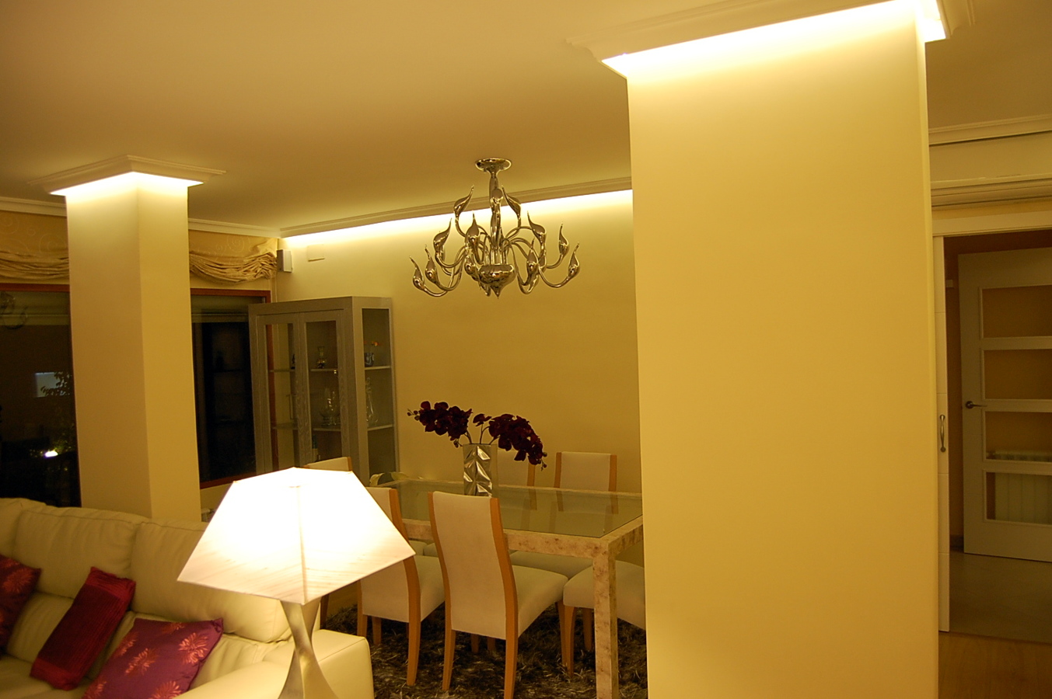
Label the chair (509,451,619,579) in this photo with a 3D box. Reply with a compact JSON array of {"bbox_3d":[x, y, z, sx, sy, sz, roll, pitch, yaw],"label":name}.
[{"bbox_3d":[0.221,1.070,4.265,0.450,0.930,0.540,-1,2,32],"label":"chair"}]

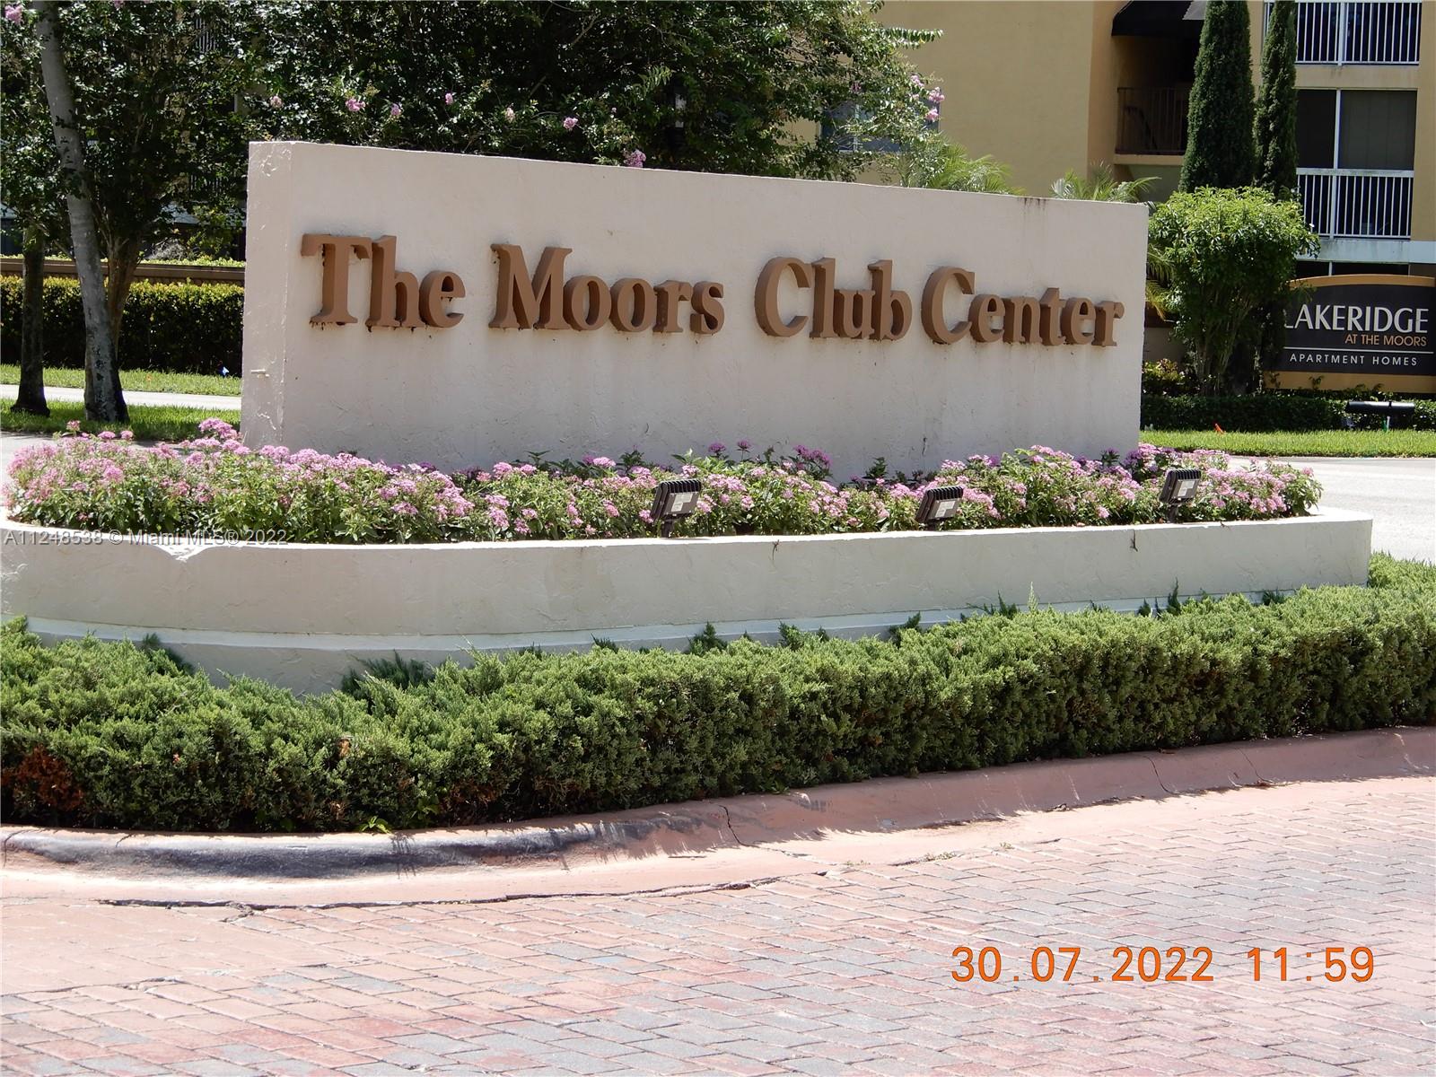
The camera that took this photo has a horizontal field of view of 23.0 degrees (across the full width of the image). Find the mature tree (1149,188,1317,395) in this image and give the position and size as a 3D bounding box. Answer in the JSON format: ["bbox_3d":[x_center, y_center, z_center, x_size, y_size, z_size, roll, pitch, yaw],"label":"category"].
[{"bbox_3d":[7.059,-3.279,48.500,2.350,3.100,2.200,2,4,0],"label":"mature tree"}]

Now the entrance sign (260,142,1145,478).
[{"bbox_3d":[0.128,-0.814,14.505,0.300,1.337,4.988,6,5,44],"label":"entrance sign"}]

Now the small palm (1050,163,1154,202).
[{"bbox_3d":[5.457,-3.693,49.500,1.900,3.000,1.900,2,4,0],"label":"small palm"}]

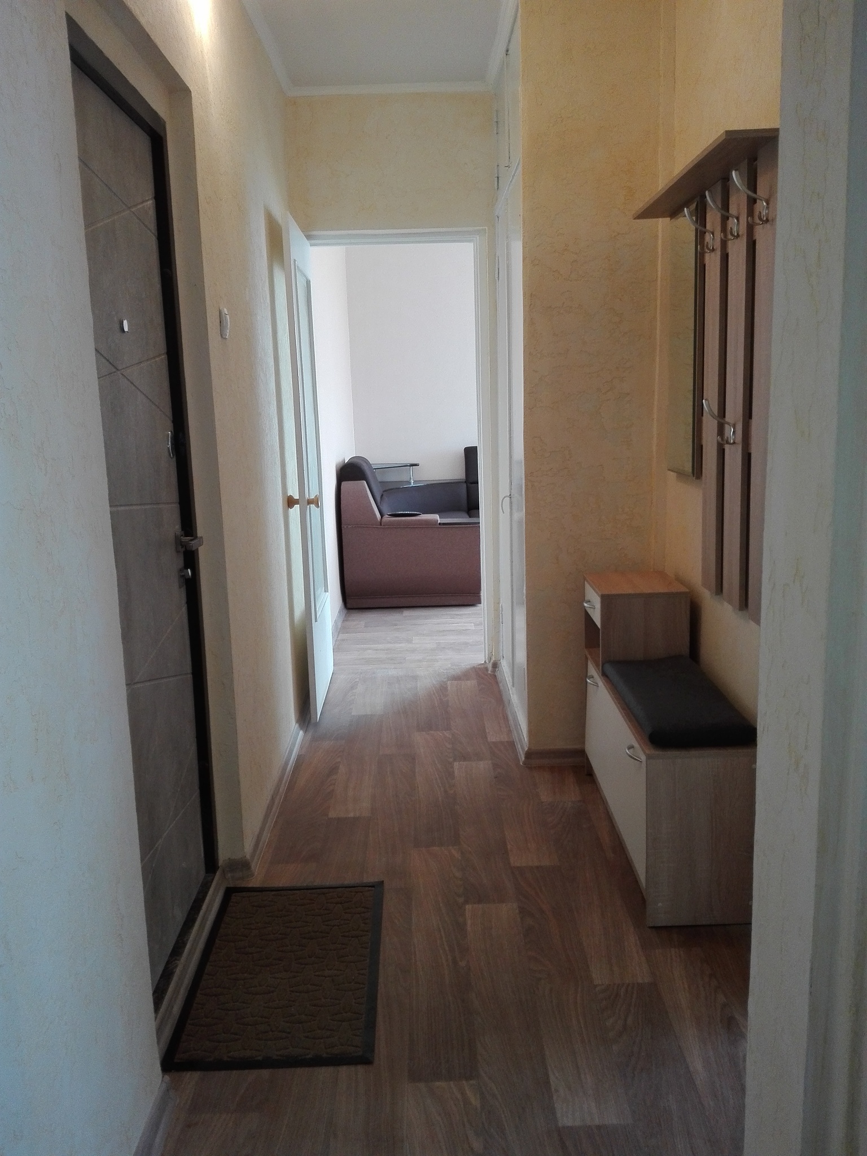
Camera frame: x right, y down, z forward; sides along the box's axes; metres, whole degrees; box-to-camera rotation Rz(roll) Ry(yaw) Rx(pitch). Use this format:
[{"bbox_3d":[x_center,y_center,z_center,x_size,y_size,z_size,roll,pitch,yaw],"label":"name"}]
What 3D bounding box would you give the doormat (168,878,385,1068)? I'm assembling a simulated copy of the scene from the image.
[{"bbox_3d":[-0.336,0.890,2.103,0.421,0.009,0.701,-2,10,-1],"label":"doormat"}]

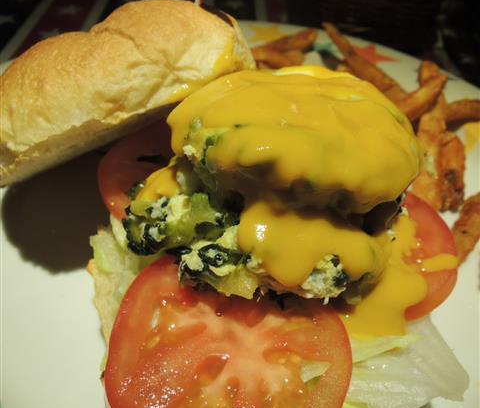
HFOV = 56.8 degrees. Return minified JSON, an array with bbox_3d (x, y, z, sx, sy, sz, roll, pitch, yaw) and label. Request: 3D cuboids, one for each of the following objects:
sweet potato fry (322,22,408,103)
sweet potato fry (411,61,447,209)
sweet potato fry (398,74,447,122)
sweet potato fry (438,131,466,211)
[{"bbox_3d":[0.074,-0.082,0.261,0.011,0.010,0.068,-26,65,-27],"label":"sweet potato fry"},{"bbox_3d":[0.096,-0.040,0.225,0.012,0.011,0.100,13,52,8],"label":"sweet potato fry"},{"bbox_3d":[0.091,-0.050,0.228,0.041,0.009,0.009,-42,59,-14],"label":"sweet potato fry"},{"bbox_3d":[0.099,-0.016,0.208,0.011,0.011,0.045,13,49,9],"label":"sweet potato fry"}]

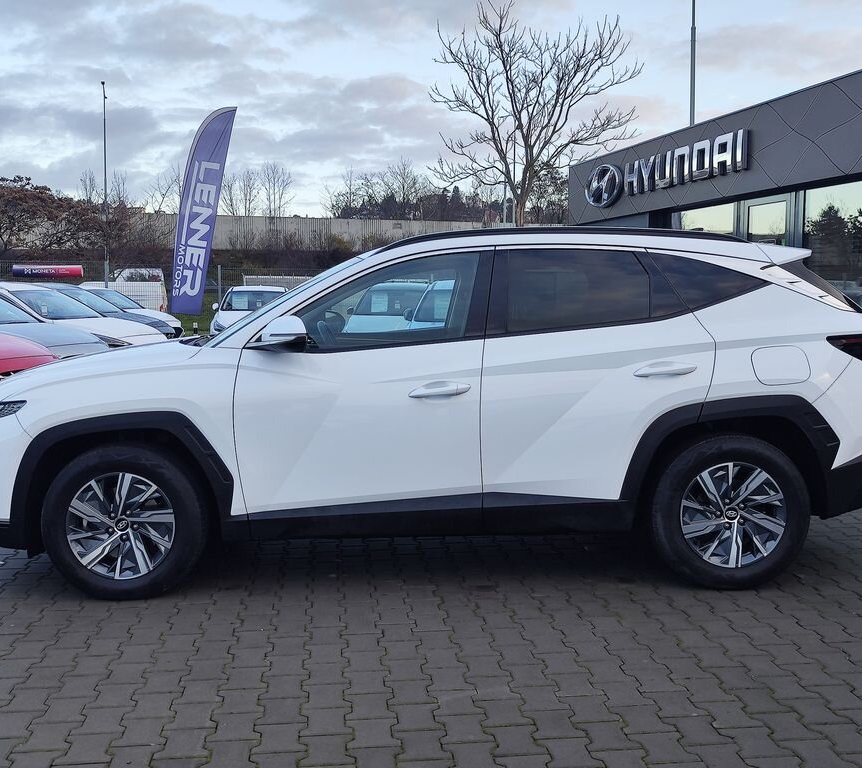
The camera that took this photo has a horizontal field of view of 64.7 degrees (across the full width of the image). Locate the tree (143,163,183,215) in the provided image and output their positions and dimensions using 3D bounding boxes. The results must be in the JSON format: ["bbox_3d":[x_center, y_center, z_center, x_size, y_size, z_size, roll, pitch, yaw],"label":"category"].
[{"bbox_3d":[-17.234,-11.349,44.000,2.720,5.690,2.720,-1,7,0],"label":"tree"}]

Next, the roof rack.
[{"bbox_3d":[0.609,-0.668,3.156,1.780,0.120,0.080,-1,7,-1],"label":"roof rack"}]

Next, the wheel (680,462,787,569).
[{"bbox_3d":[1.345,0.578,3.105,0.470,0.470,0.170,-1,5,-2],"label":"wheel"}]

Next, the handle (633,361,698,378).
[{"bbox_3d":[1.015,-0.063,2.945,0.272,0.075,0.055,-1,5,-2],"label":"handle"}]

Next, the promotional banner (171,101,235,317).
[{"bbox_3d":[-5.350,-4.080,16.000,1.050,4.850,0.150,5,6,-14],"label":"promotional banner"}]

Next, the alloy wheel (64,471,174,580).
[{"bbox_3d":[-1.343,0.604,3.026,0.465,0.465,0.190,-1,7,-1],"label":"alloy wheel"}]

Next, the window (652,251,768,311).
[{"bbox_3d":[1.256,-0.466,3.090,0.510,0.260,0.080,1,-15,-8],"label":"window"}]

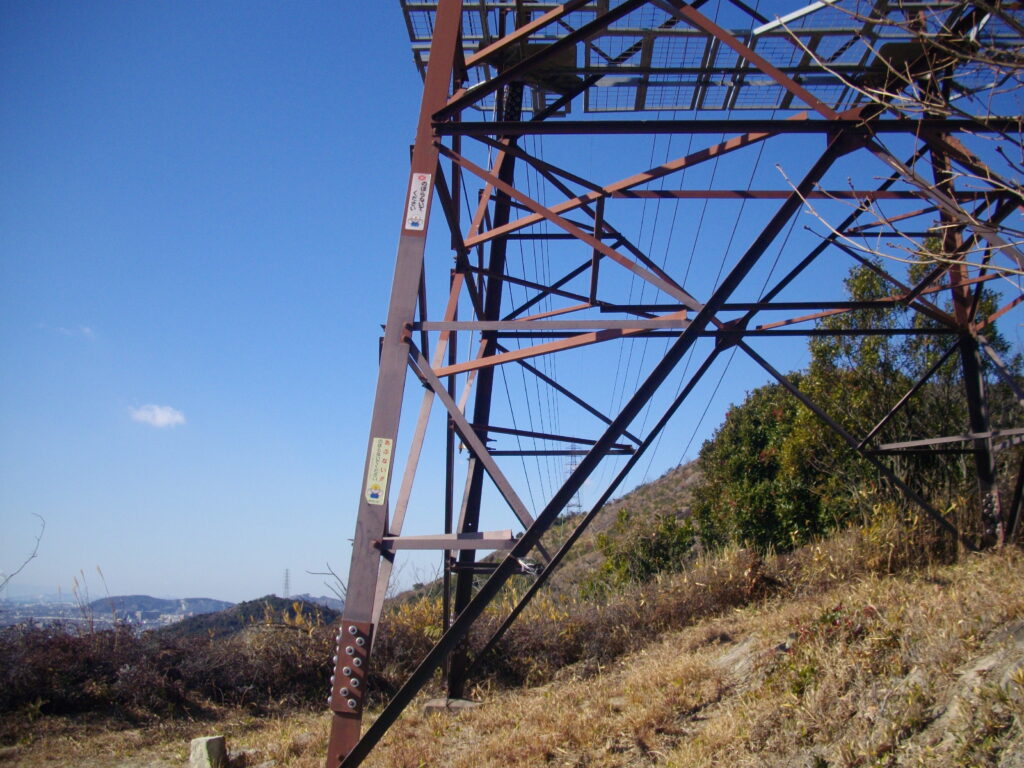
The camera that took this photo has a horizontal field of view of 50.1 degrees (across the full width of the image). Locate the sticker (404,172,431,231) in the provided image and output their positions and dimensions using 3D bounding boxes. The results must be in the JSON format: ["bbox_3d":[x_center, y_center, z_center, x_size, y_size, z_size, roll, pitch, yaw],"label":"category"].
[{"bbox_3d":[-0.497,-0.969,5.807,0.097,0.331,0.008,5,-16,5],"label":"sticker"}]

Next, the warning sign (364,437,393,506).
[{"bbox_3d":[-0.659,0.429,5.398,0.097,0.331,0.008,5,-16,5],"label":"warning sign"}]

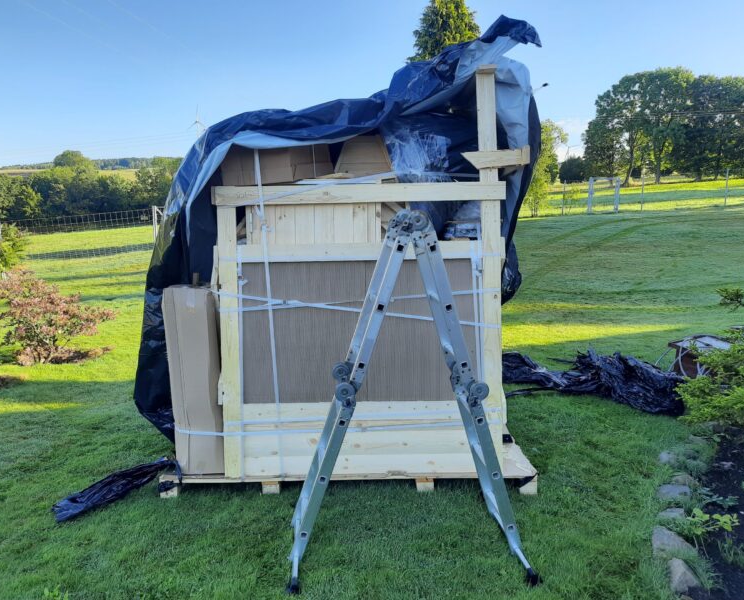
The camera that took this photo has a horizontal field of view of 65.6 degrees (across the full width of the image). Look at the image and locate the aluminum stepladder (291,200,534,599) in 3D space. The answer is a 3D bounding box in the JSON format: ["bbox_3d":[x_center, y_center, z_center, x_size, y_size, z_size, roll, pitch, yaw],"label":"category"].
[{"bbox_3d":[0.160,0.408,2.771,1.120,1.680,0.680,-1,9,-4],"label":"aluminum stepladder"}]

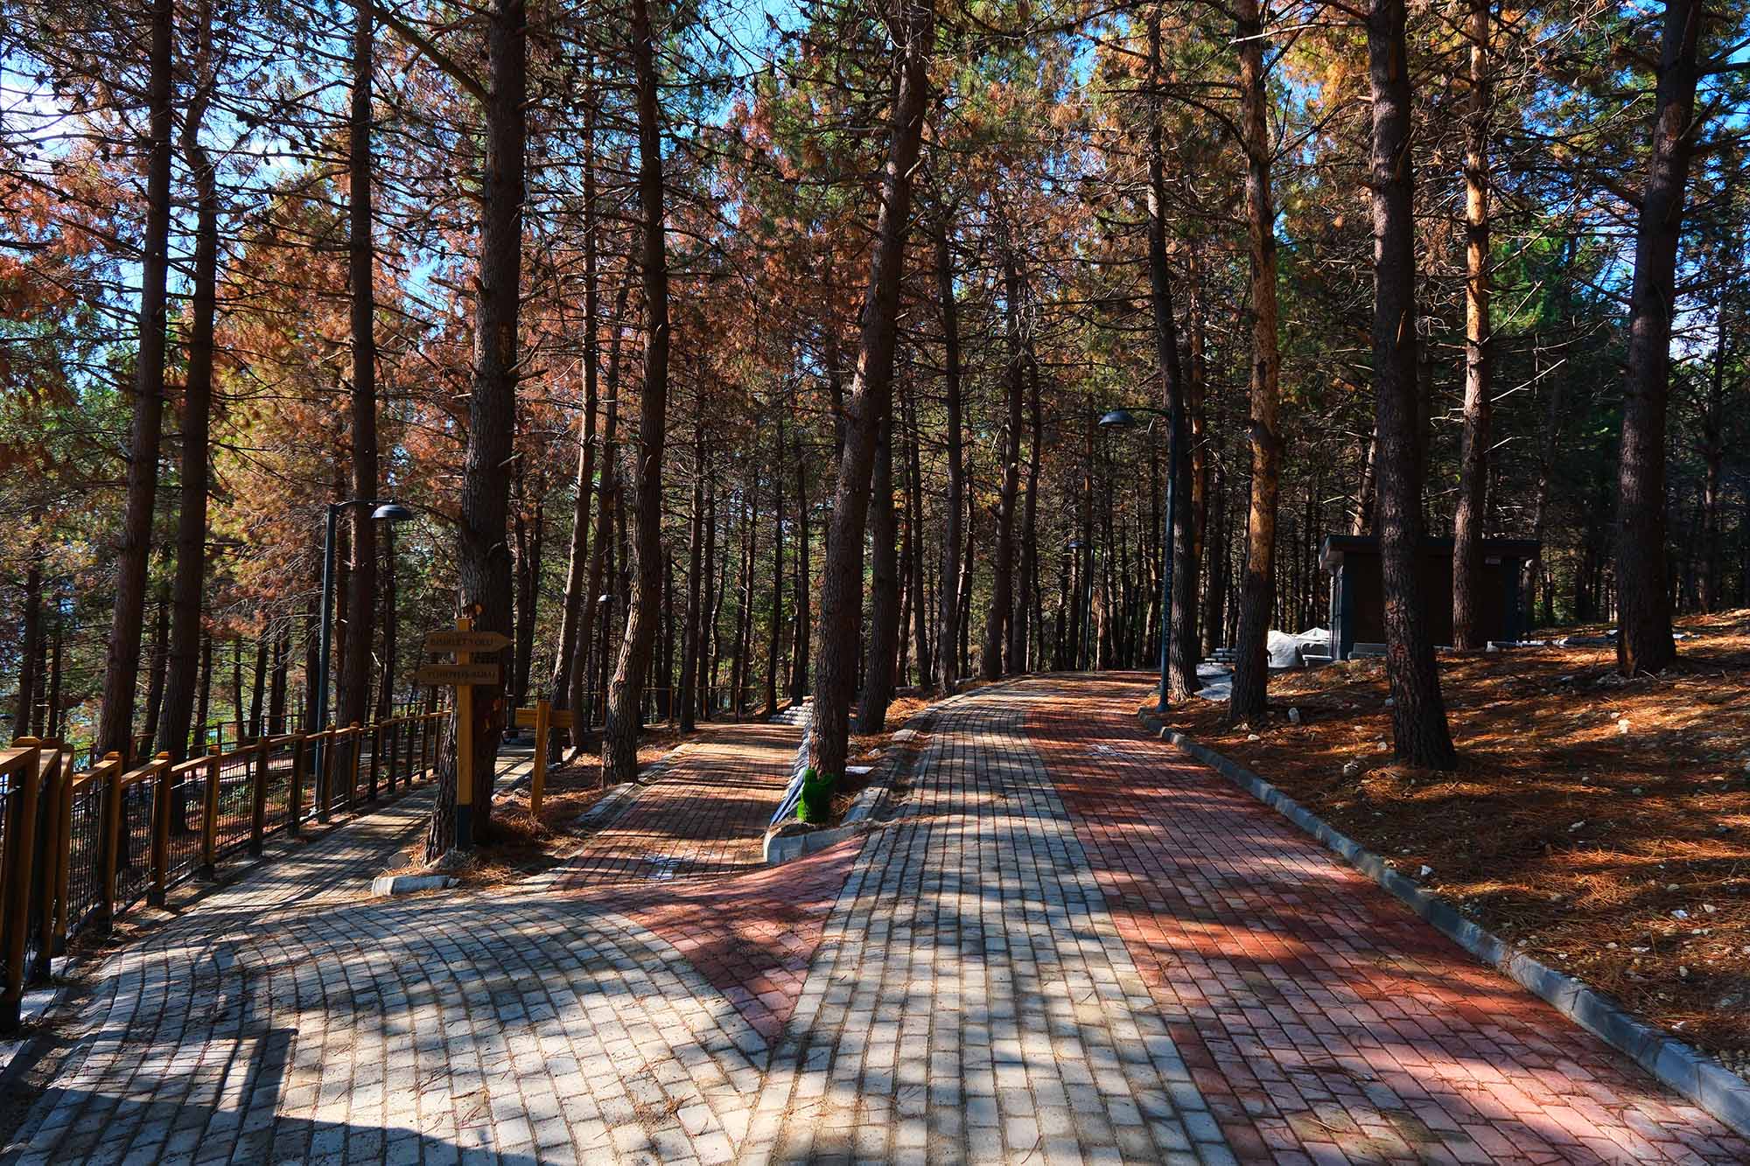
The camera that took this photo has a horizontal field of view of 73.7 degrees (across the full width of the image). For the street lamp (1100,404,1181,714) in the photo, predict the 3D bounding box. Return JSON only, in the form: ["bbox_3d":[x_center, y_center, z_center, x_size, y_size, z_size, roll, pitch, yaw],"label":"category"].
[{"bbox_3d":[3.325,-0.311,15.033,1.050,3.900,0.460,2,-1,11],"label":"street lamp"}]

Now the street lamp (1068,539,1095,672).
[{"bbox_3d":[5.676,0.780,32.759,1.050,3.900,0.460,3,-2,-41],"label":"street lamp"}]

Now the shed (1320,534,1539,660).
[{"bbox_3d":[11.651,0.462,24.872,4.000,2.680,2.700,2,-1,17],"label":"shed"}]

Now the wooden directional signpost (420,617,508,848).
[{"bbox_3d":[-2.624,0.965,7.450,0.540,1.475,0.120,0,-1,-10],"label":"wooden directional signpost"}]

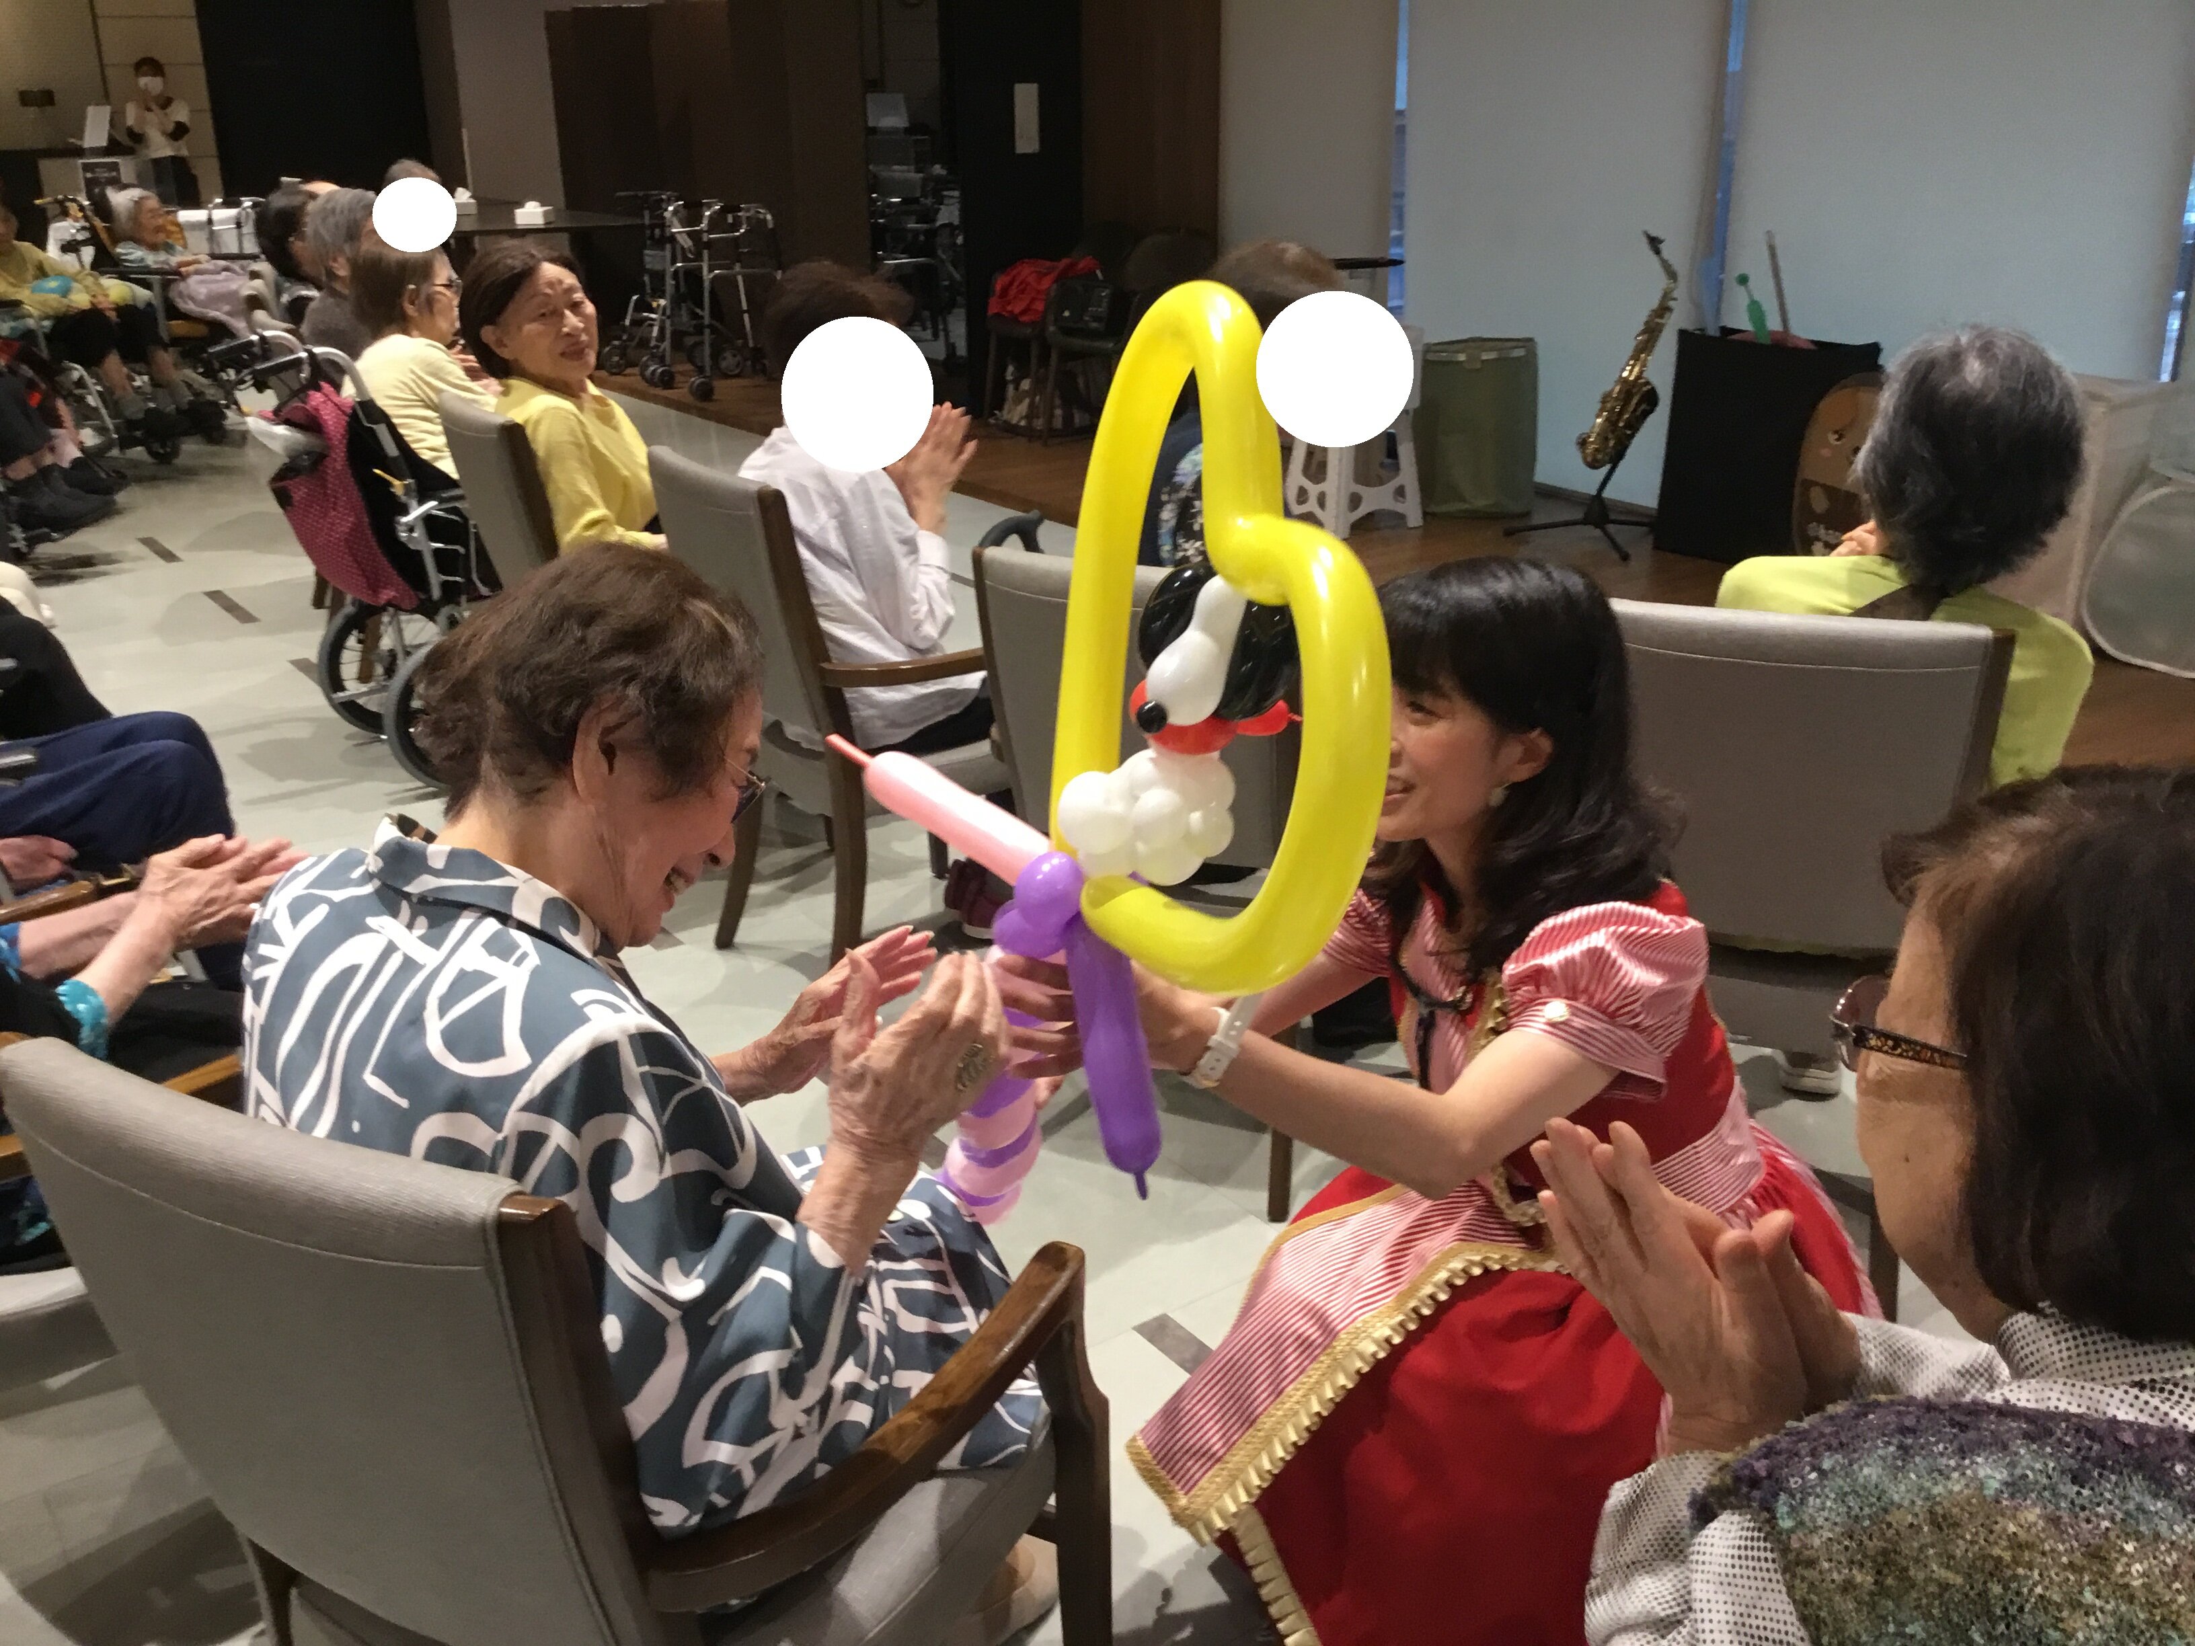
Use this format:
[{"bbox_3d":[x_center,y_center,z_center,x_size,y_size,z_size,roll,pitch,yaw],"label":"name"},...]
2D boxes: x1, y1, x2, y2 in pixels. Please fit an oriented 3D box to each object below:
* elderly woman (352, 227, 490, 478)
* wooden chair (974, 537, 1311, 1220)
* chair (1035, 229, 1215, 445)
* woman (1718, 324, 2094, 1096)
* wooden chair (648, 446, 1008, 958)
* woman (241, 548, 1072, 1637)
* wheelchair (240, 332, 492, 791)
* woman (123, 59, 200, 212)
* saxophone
[{"bbox_3d":[-1.283,-0.742,4.312,0.720,1.060,0.480,-12,23,-28],"label":"elderly woman"},{"bbox_3d":[0.172,0.008,2.653,0.575,0.840,0.570,9,22,26],"label":"wooden chair"},{"bbox_3d":[0.112,-1.989,8.067,0.550,0.830,0.560,15,25,37],"label":"chair"},{"bbox_3d":[0.989,-0.088,2.497,0.500,1.100,0.700,5,21,16],"label":"woman"},{"bbox_3d":[-0.342,-0.182,3.197,0.570,0.840,0.575,-15,24,-33],"label":"wooden chair"},{"bbox_3d":[-0.247,0.295,1.488,0.510,1.110,0.690,14,25,35],"label":"woman"},{"bbox_3d":[-1.330,-0.595,4.291,0.950,0.900,0.560,-14,24,-32],"label":"wheelchair"},{"bbox_3d":[-5.236,-3.519,11.266,0.480,1.620,0.360,-7,21,-16],"label":"woman"},{"bbox_3d":[1.728,-1.464,6.222,0.290,0.730,0.180,16,10,-30],"label":"saxophone"}]

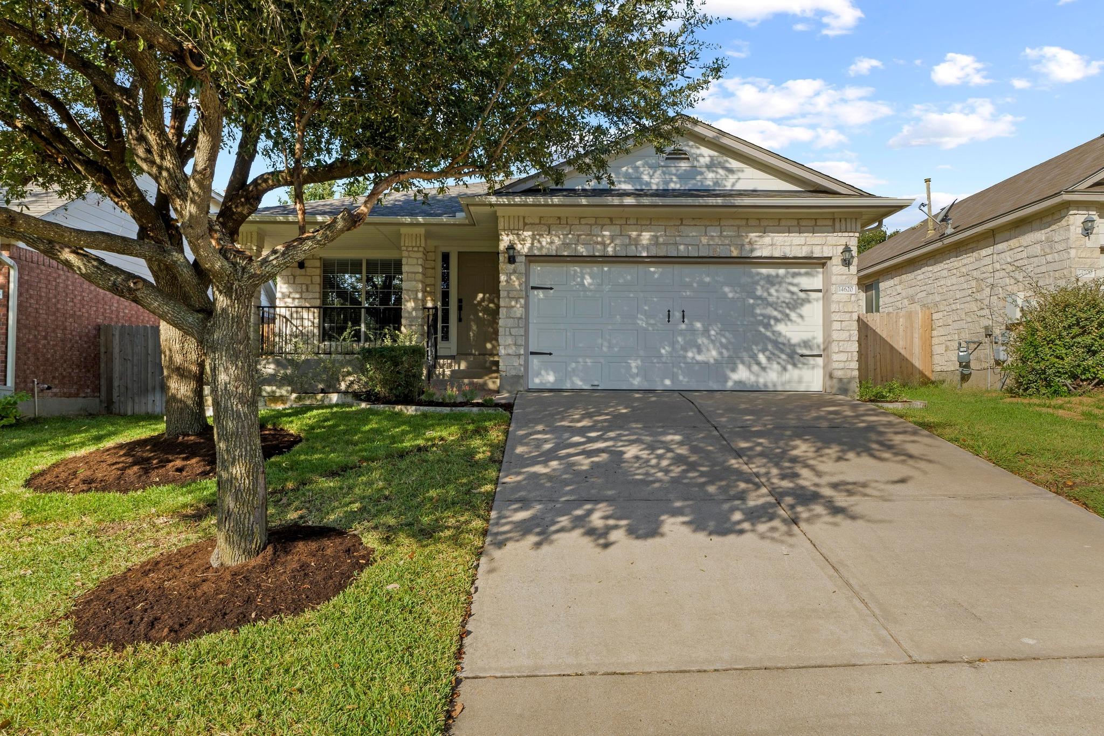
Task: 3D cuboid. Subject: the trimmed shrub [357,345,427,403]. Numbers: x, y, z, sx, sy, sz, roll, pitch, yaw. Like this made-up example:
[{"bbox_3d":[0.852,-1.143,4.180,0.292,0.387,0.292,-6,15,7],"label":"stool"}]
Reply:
[{"bbox_3d":[-2.530,0.085,11.720,0.980,0.870,0.920,0,-2,-1],"label":"trimmed shrub"}]

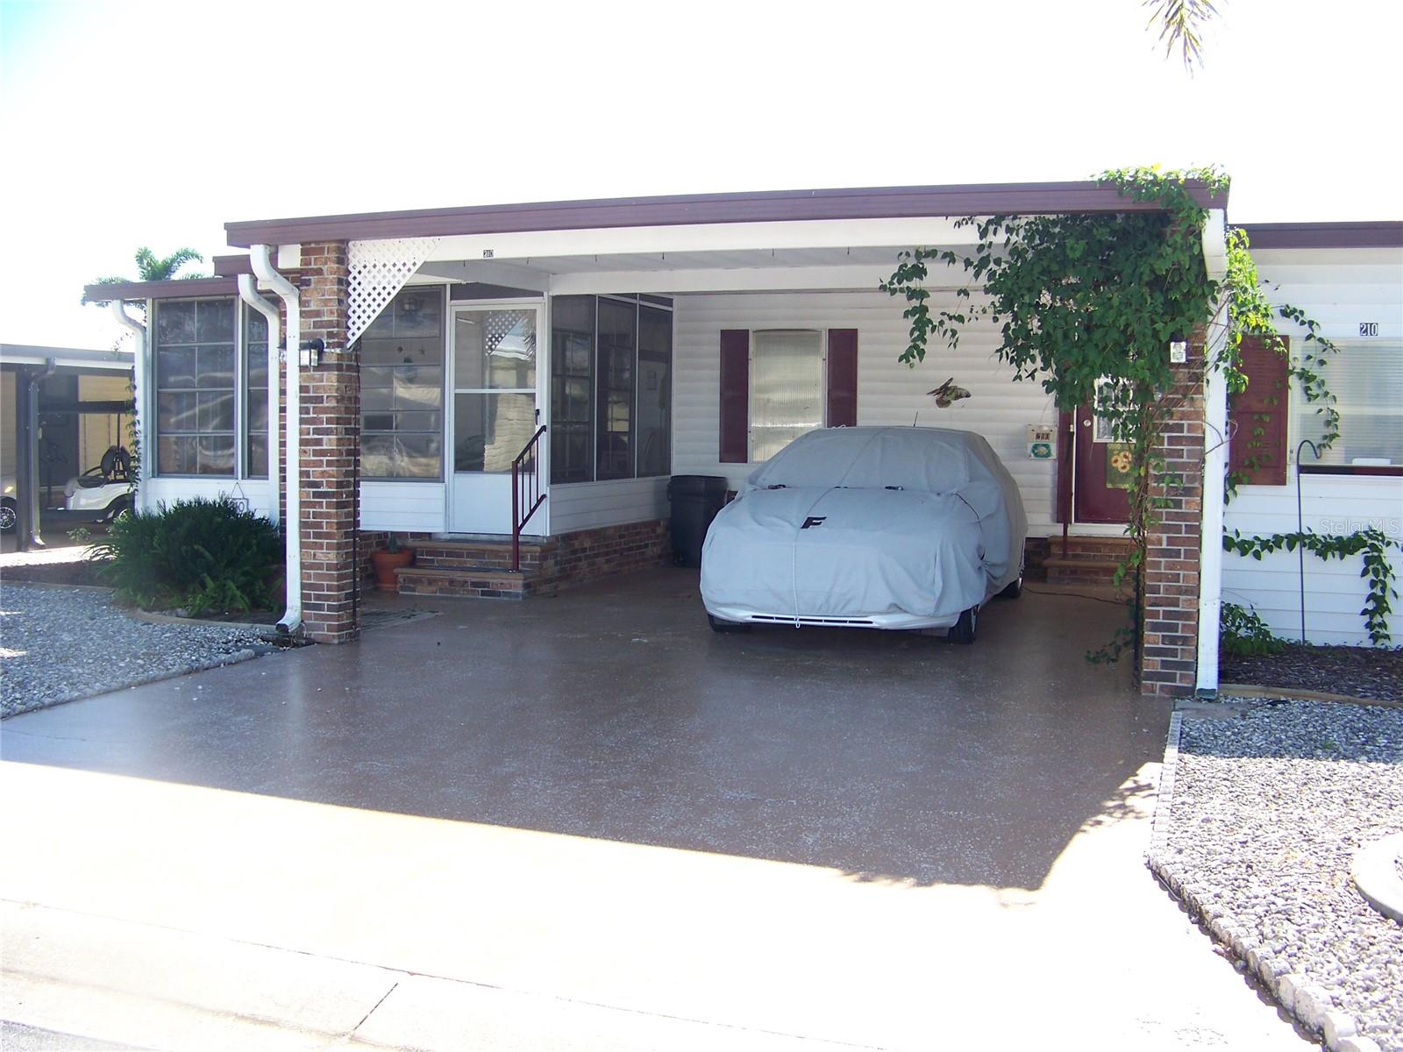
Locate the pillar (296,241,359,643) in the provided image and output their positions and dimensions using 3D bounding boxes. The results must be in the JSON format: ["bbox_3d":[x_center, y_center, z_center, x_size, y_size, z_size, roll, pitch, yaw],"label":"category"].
[{"bbox_3d":[-2.438,-0.555,9.588,0.290,2.645,0.290,2,4,19],"label":"pillar"}]

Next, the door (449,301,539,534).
[{"bbox_3d":[-1.822,-0.943,12.862,0.930,2.060,0.070,2,4,19],"label":"door"}]

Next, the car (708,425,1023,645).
[{"bbox_3d":[1.460,-0.135,11.416,1.890,1.310,4.780,2,4,19],"label":"car"}]

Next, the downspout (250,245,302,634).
[{"bbox_3d":[-2.709,-0.537,9.395,0.120,2.540,0.440,2,4,19],"label":"downspout"}]

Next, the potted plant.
[{"bbox_3d":[-2.760,0.326,12.899,0.380,0.455,0.380,1,3,0],"label":"potted plant"}]

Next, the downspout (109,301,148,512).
[{"bbox_3d":[-5.467,-0.911,13.969,0.120,2.540,0.400,2,4,19],"label":"downspout"}]

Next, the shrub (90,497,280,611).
[{"bbox_3d":[-4.046,0.153,11.741,1.600,0.900,1.350,2,4,19],"label":"shrub"}]

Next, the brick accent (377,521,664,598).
[{"bbox_3d":[-1.583,0.253,14.070,1.380,0.490,3.500,2,4,19],"label":"brick accent"}]

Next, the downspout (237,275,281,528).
[{"bbox_3d":[-4.034,-0.944,13.388,0.120,2.690,0.460,2,4,19],"label":"downspout"}]

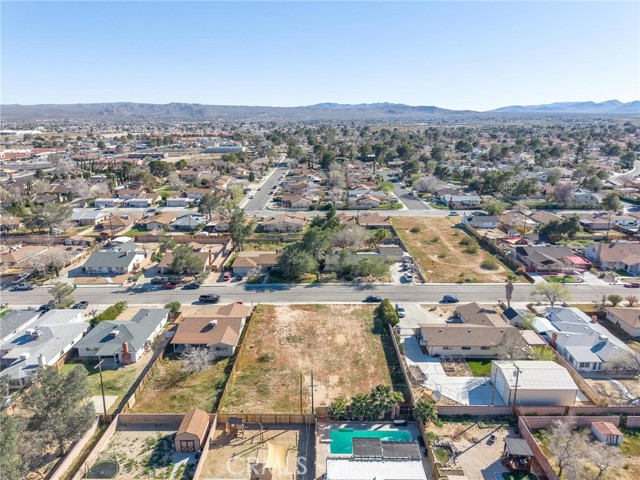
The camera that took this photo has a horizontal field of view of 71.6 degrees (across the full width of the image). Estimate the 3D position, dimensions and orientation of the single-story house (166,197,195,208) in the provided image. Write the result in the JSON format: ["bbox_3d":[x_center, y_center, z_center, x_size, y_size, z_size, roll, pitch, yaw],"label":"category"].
[{"bbox_3d":[-74.560,-21.420,242.170,14.440,3.920,11.960,0,16,0],"label":"single-story house"}]

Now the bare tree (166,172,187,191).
[{"bbox_3d":[-97.002,-38.985,298.245,11.830,12.200,11.830,0,16,0],"label":"bare tree"}]

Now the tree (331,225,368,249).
[{"bbox_3d":[11.190,-1.210,164.600,13.720,8.770,12.380,0,16,0],"label":"tree"}]

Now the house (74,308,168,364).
[{"bbox_3d":[-43.110,20.470,98.470,14.030,4.330,20.110,0,16,0],"label":"house"}]

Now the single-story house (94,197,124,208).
[{"bbox_3d":[-117.923,-21.367,251.704,14.000,3.700,11.500,0,15,0],"label":"single-story house"}]

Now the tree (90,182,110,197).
[{"bbox_3d":[-137.030,-30.995,275.711,10.940,9.290,10.940,0,16,0],"label":"tree"}]

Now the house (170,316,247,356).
[{"bbox_3d":[-24.230,20.450,99.110,14.030,4.020,15.160,0,16,0],"label":"house"}]

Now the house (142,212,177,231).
[{"bbox_3d":[-71.930,-8.910,199.310,14.950,4.020,17.740,0,16,0],"label":"house"}]

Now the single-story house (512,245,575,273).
[{"bbox_3d":[80.688,5.943,156.016,18.400,4.400,19.000,0,16,0],"label":"single-story house"}]

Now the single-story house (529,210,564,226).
[{"bbox_3d":[108.518,-9.271,209.141,13.500,4.300,17.000,0,16,0],"label":"single-story house"}]

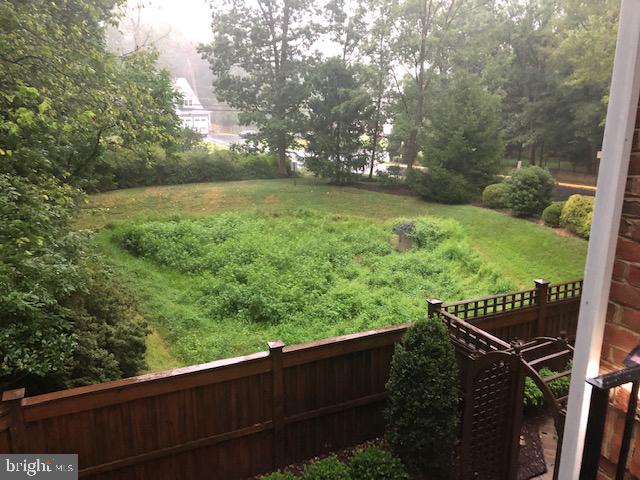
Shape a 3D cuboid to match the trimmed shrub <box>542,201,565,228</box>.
[{"bbox_3d":[8.798,-0.953,19.352,0.871,1.030,0.871,7,15,24],"label":"trimmed shrub"}]

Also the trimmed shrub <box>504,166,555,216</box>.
[{"bbox_3d":[8.719,-2.025,21.593,1.912,2.045,1.912,6,15,21],"label":"trimmed shrub"}]

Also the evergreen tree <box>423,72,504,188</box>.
[{"bbox_3d":[7.317,-5.449,26.713,4.359,6.250,4.359,4,14,15],"label":"evergreen tree"}]

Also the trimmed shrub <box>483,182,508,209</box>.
[{"bbox_3d":[8.006,-2.016,23.433,1.234,1.146,1.234,5,15,18],"label":"trimmed shrub"}]

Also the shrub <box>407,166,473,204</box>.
[{"bbox_3d":[5.615,-2.570,24.425,3.123,1.732,2.655,3,14,13],"label":"shrub"}]

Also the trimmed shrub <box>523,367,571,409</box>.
[{"bbox_3d":[3.426,2.204,7.760,0.850,0.650,0.700,-6,15,-24],"label":"trimmed shrub"}]

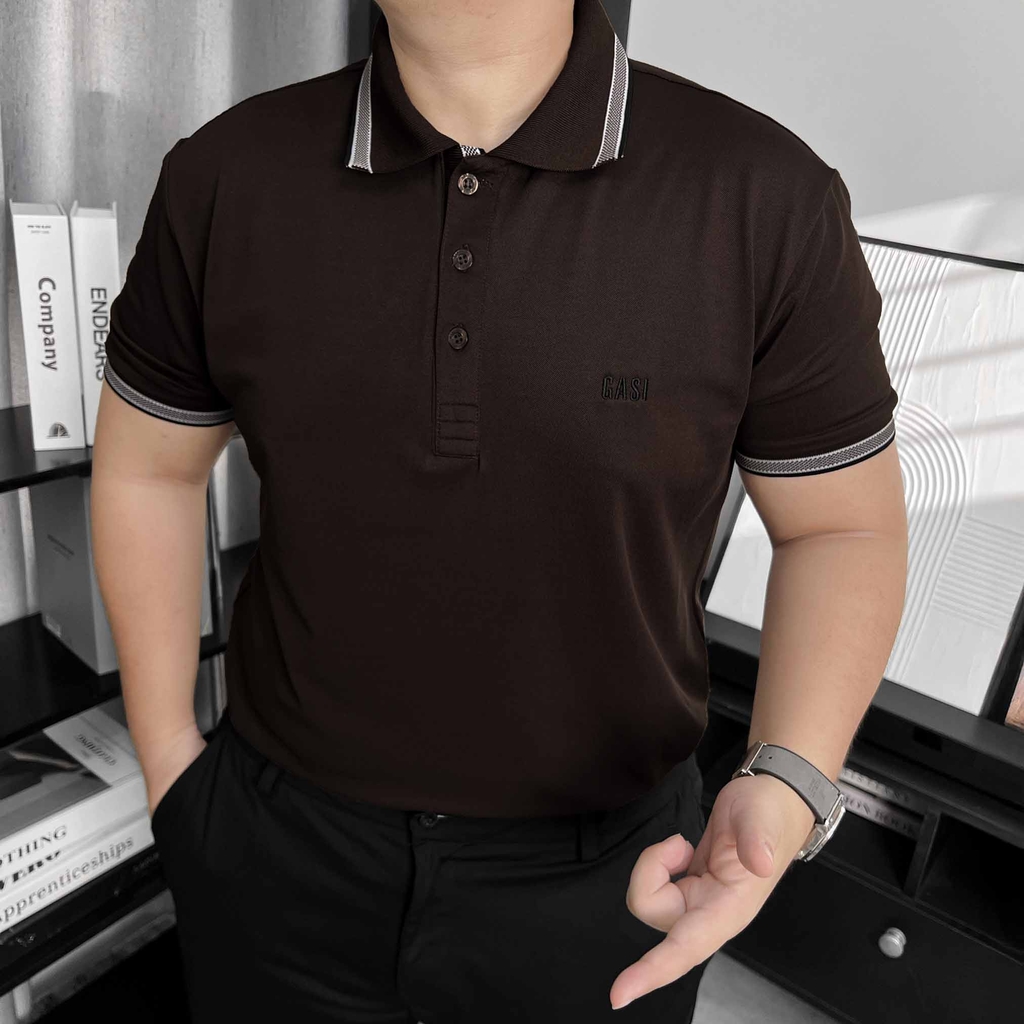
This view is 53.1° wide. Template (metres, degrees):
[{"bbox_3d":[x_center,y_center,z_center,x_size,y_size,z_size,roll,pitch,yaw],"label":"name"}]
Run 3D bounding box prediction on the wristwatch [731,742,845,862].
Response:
[{"bbox_3d":[0.167,0.176,0.630,0.067,0.066,0.041,39,57,14],"label":"wristwatch"}]

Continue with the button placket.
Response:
[{"bbox_3d":[-0.029,-0.130,0.650,0.032,0.193,0.020,5,5,5],"label":"button placket"}]

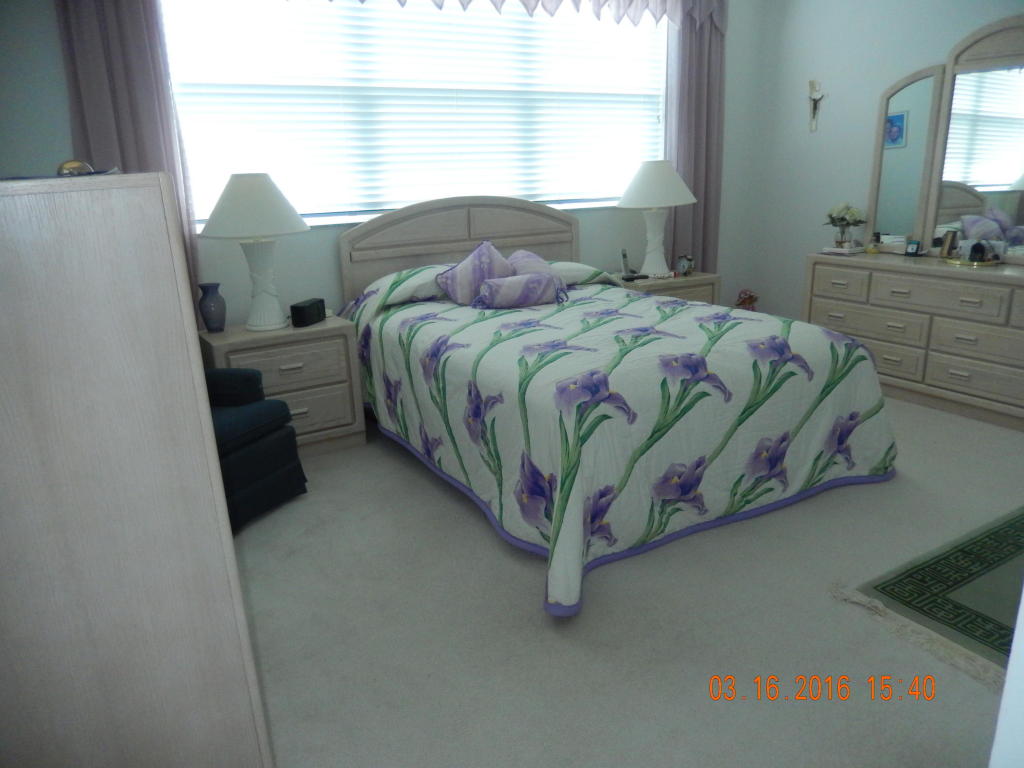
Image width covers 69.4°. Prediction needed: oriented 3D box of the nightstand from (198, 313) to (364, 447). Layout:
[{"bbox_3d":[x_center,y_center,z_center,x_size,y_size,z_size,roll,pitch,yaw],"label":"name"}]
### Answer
[{"bbox_3d":[-1.212,0.018,3.936,0.694,0.643,0.462,-11,18,-28],"label":"nightstand"}]

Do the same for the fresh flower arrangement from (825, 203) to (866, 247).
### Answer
[{"bbox_3d":[2.221,-1.057,4.932,0.260,0.290,0.260,-11,18,-28],"label":"fresh flower arrangement"}]

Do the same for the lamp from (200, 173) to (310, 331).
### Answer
[{"bbox_3d":[-1.290,-0.672,3.781,0.530,0.773,0.530,-11,18,-28],"label":"lamp"}]

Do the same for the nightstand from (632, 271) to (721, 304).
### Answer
[{"bbox_3d":[1.015,-0.407,5.139,0.690,0.643,0.460,-11,18,-28],"label":"nightstand"}]

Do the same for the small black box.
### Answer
[{"bbox_3d":[-1.075,-0.375,3.920,0.080,0.112,0.185,4,17,20],"label":"small black box"}]

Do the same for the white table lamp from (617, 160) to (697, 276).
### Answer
[{"bbox_3d":[0.977,-1.105,5.006,0.530,0.773,0.530,-2,16,1],"label":"white table lamp"}]

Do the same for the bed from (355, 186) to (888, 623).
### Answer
[{"bbox_3d":[0.341,-0.276,3.680,1.770,1.247,2.280,-11,18,-28],"label":"bed"}]

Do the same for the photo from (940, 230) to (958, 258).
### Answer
[{"bbox_3d":[2.620,-0.842,4.456,0.045,0.170,0.120,0,16,7],"label":"photo"}]

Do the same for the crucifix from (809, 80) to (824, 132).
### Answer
[{"bbox_3d":[2.121,-1.934,5.144,0.040,0.340,0.145,-11,18,-28],"label":"crucifix"}]

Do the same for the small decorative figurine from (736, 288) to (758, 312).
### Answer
[{"bbox_3d":[1.751,-0.615,5.506,0.160,0.210,0.140,3,17,15],"label":"small decorative figurine"}]

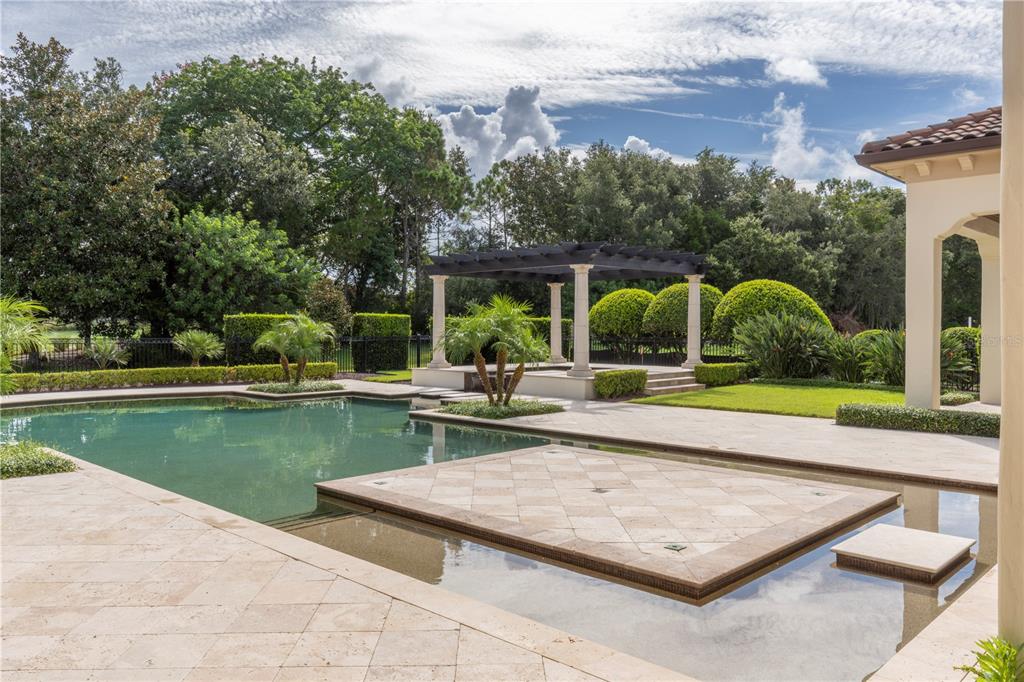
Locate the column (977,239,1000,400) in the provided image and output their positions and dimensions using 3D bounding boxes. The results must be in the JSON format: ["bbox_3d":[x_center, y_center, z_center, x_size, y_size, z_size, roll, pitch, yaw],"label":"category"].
[{"bbox_3d":[10.718,-0.456,16.348,0.520,3.620,0.520,1,1,44],"label":"column"}]

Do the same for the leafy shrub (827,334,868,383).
[{"bbox_3d":[9.513,0.567,20.910,1.100,1.450,1.150,1,1,44],"label":"leafy shrub"}]

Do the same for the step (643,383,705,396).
[{"bbox_3d":[4.133,1.238,19.001,0.380,0.160,2.400,1,1,44],"label":"step"}]

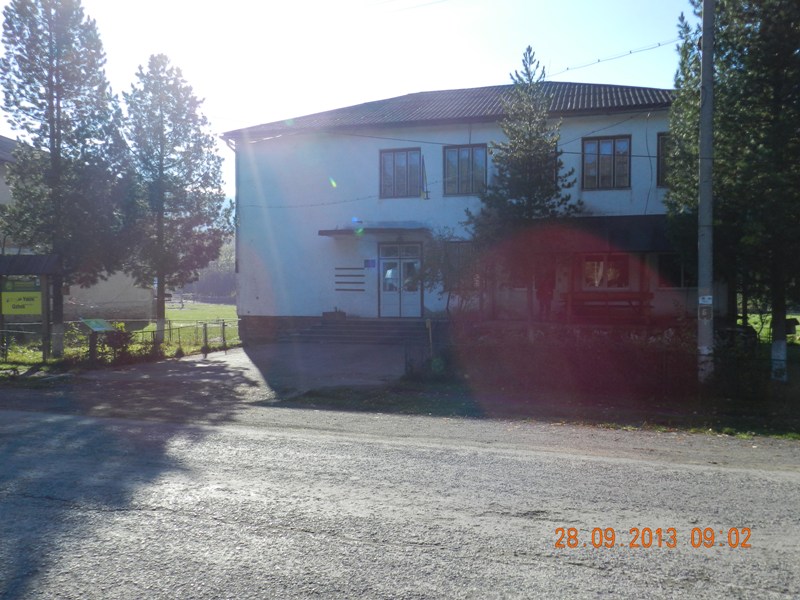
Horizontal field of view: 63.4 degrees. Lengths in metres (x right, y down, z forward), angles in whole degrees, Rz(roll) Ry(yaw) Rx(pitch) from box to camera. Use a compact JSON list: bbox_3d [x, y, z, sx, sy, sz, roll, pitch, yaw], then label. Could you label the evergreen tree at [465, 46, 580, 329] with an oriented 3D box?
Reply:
[{"bbox_3d":[3.190,-2.578,16.767,2.982,7.939,2.982,0,1,16],"label":"evergreen tree"}]

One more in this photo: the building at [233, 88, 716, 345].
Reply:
[{"bbox_3d":[3.343,-3.818,27.360,17.650,10.390,12.100,0,1,16],"label":"building"}]

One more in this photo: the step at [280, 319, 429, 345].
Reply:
[{"bbox_3d":[-1.111,1.042,21.926,5.050,0.680,2.700,0,1,16],"label":"step"}]

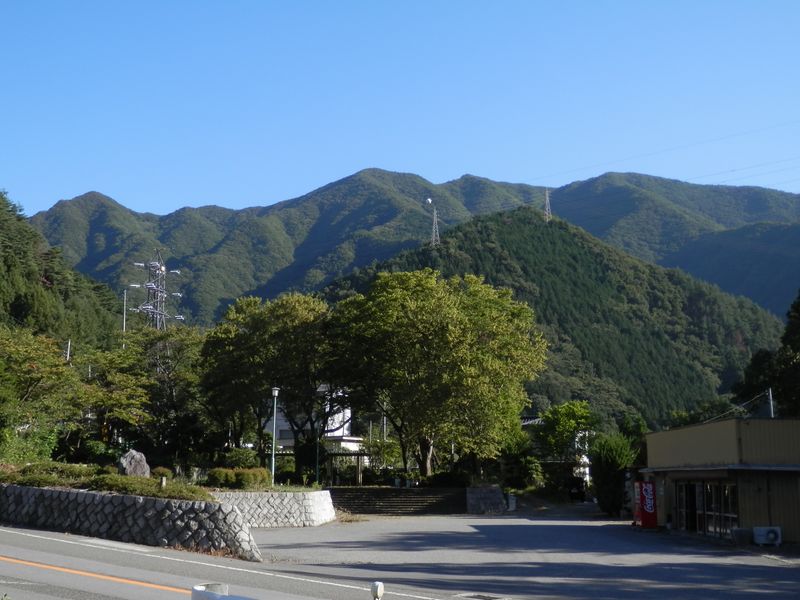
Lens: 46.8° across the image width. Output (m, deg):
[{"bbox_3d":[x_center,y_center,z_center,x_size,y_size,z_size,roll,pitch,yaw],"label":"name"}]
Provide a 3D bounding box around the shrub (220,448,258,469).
[{"bbox_3d":[-8.636,8.802,49.738,2.100,1.670,1.900,0,-11,0],"label":"shrub"}]

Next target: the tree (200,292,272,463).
[{"bbox_3d":[-9.317,5.131,53.000,4.300,10.800,4.500,0,-11,0],"label":"tree"}]

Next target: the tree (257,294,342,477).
[{"bbox_3d":[-6.744,5.947,62.027,6.200,12.750,6.200,0,-11,0],"label":"tree"}]

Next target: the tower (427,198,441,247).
[{"bbox_3d":[32.459,-68.504,850.000,8.000,40.500,8.000,0,-11,0],"label":"tower"}]

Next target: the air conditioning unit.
[{"bbox_3d":[11.450,7.378,28.800,0.800,0.570,0.290,0,-11,0],"label":"air conditioning unit"}]

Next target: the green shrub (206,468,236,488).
[{"bbox_3d":[-8.954,8.979,46.500,1.350,0.950,1.300,0,-11,0],"label":"green shrub"}]

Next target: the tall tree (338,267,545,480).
[{"bbox_3d":[2.873,5.398,67.233,15.200,15.850,14.000,0,-11,0],"label":"tall tree"}]

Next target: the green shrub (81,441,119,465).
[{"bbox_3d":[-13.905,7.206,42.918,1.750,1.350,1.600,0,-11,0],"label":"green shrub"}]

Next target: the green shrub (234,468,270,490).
[{"bbox_3d":[-7.520,8.989,46.500,1.700,1.000,1.400,0,-11,0],"label":"green shrub"}]

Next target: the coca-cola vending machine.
[{"bbox_3d":[9.893,8.215,37.100,0.700,1.830,1.000,0,-11,0],"label":"coca-cola vending machine"}]

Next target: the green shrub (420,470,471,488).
[{"bbox_3d":[2.924,11.496,59.398,3.200,1.100,2.000,0,-11,0],"label":"green shrub"}]

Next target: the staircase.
[{"bbox_3d":[-0.120,12.076,55.715,8.300,1.470,3.500,0,-11,0],"label":"staircase"}]

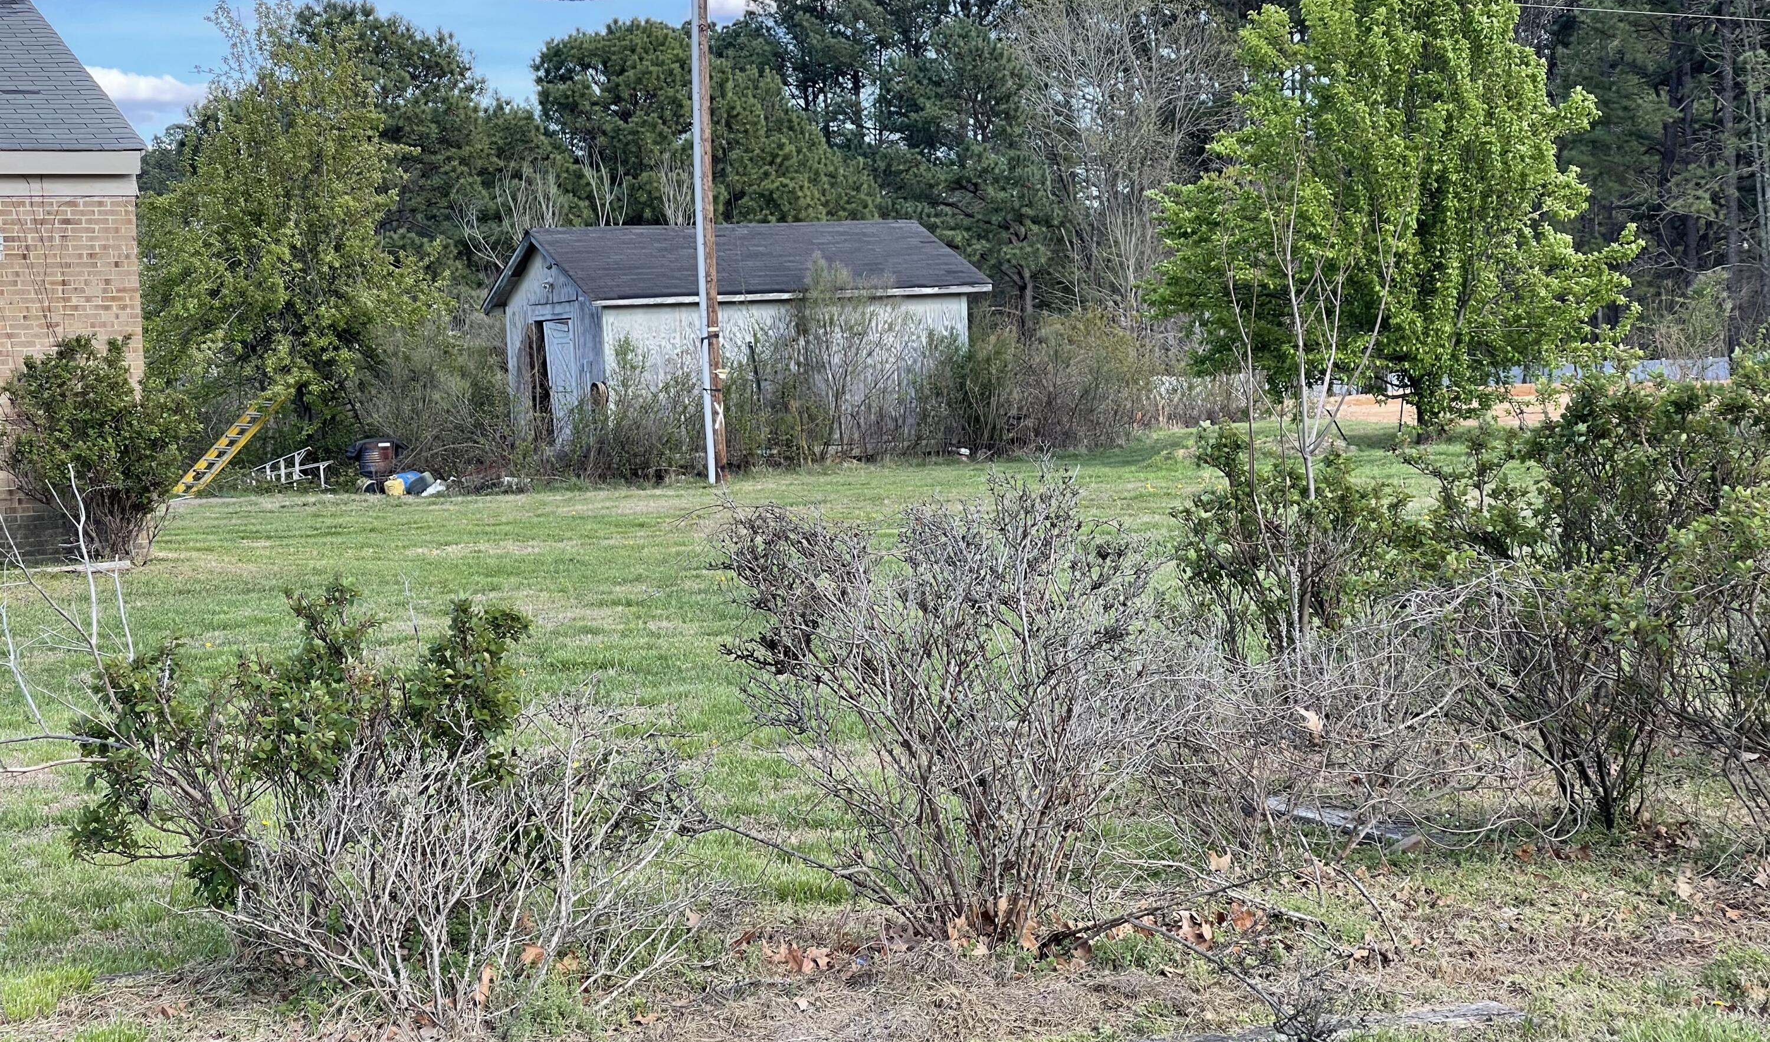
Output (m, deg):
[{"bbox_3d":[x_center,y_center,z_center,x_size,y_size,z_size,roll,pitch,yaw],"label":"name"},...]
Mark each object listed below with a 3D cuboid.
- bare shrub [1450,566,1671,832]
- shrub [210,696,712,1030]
[{"bbox_3d":[2.136,0.562,10.350,0.690,0.810,0.700,-2,3,0],"label":"bare shrub"},{"bbox_3d":[-1.023,0.833,7.900,1.130,0.770,0.970,-2,3,0],"label":"shrub"}]

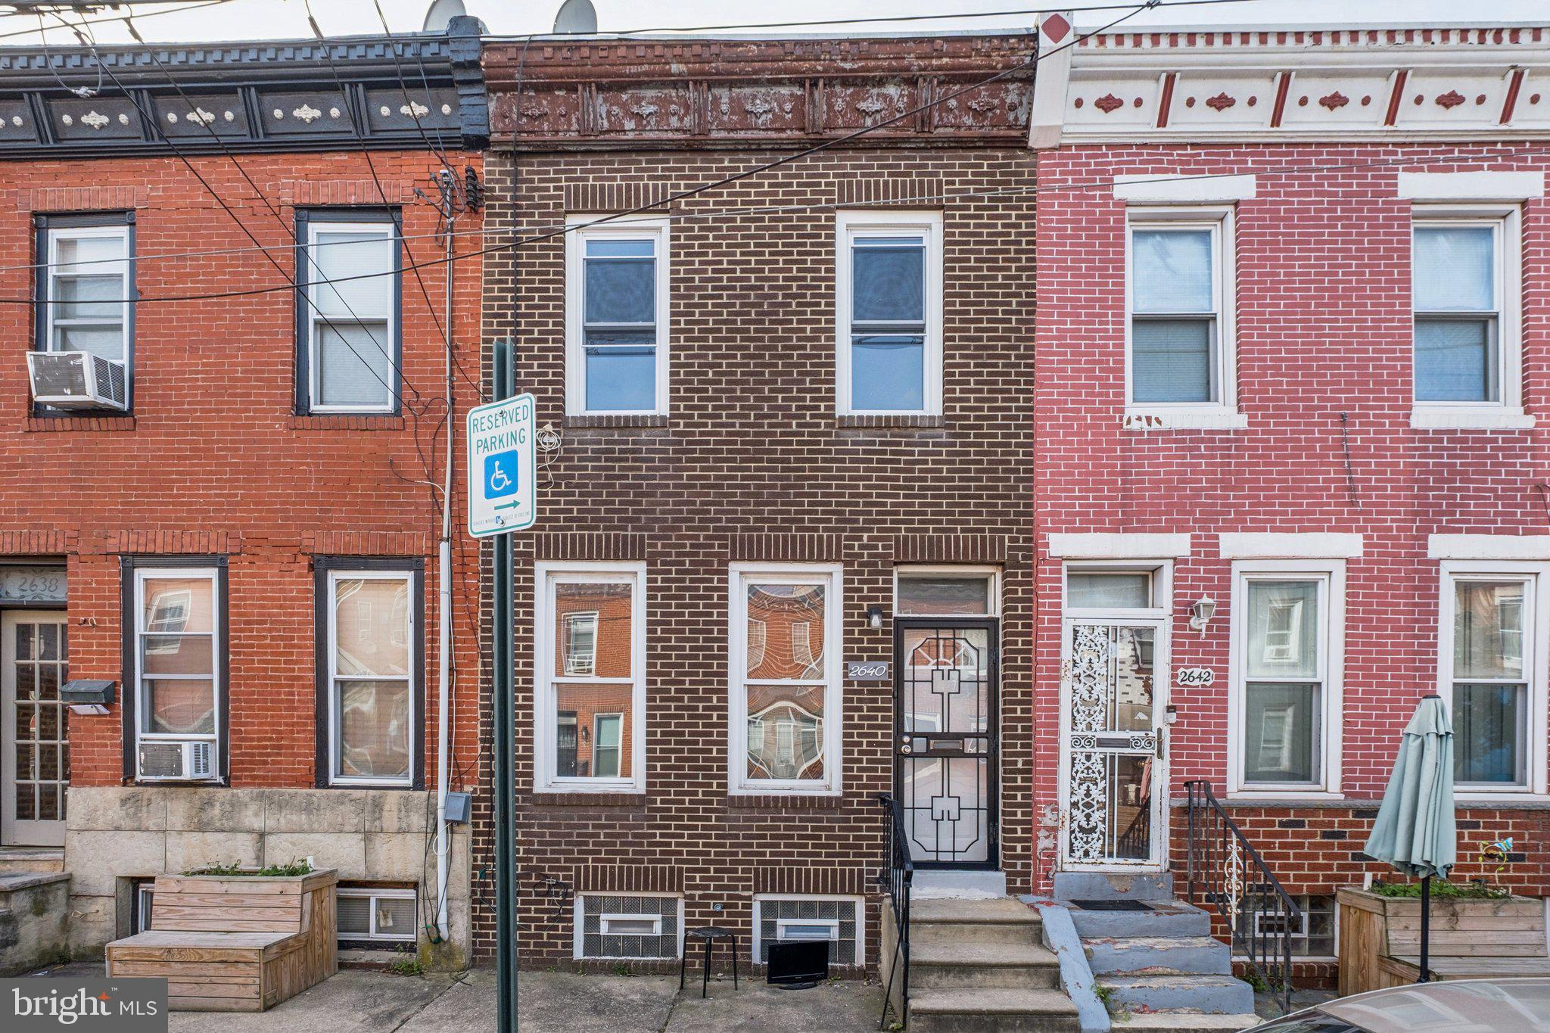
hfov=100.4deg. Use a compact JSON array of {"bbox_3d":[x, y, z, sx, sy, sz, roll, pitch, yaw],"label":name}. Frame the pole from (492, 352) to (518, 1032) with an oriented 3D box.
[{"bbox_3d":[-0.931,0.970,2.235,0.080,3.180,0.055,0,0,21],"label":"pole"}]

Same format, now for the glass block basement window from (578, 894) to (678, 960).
[{"bbox_3d":[-1.193,3.341,5.255,0.829,0.527,0.110,0,-2,1],"label":"glass block basement window"}]

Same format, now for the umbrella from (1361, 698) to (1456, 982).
[{"bbox_3d":[4.000,2.230,4.050,0.470,2.220,0.470,0,0,0],"label":"umbrella"}]

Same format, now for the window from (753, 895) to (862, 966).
[{"bbox_3d":[0.266,3.279,5.115,0.887,0.561,0.110,0,0,1],"label":"window"}]

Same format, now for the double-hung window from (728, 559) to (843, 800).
[{"bbox_3d":[0.086,1.286,5.108,0.910,1.845,0.120,0,0,1],"label":"double-hung window"}]

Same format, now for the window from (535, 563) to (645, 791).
[{"bbox_3d":[-1.504,1.302,5.240,0.884,1.836,0.120,0,-2,1],"label":"window"}]

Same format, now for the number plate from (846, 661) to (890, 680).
[{"bbox_3d":[0.743,1.234,5.180,0.349,0.155,0.020,0,-2,1],"label":"number plate"}]

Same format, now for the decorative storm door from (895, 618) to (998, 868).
[{"bbox_3d":[1.396,1.852,5.280,0.835,2.024,0.080,0,-2,1],"label":"decorative storm door"}]

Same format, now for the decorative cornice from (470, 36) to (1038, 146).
[{"bbox_3d":[-0.116,-3.220,4.930,4.200,0.720,0.320,0,0,1],"label":"decorative cornice"}]

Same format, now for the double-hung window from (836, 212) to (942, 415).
[{"bbox_3d":[0.908,-1.605,5.112,0.848,1.623,0.120,0,0,1],"label":"double-hung window"}]

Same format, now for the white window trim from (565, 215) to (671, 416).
[{"bbox_3d":[-1.254,-1.603,5.155,0.827,1.600,0.120,0,0,1],"label":"white window trim"}]

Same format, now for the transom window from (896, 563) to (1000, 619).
[{"bbox_3d":[1.398,0.606,5.250,0.866,0.438,0.120,0,-2,1],"label":"transom window"}]

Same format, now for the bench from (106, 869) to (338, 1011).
[{"bbox_3d":[-4.020,3.120,4.760,1.120,0.800,0.820,0,-5,0],"label":"bench"}]

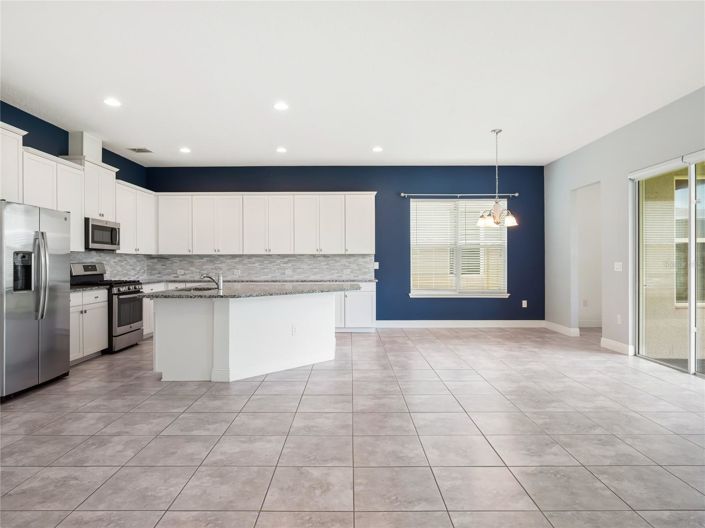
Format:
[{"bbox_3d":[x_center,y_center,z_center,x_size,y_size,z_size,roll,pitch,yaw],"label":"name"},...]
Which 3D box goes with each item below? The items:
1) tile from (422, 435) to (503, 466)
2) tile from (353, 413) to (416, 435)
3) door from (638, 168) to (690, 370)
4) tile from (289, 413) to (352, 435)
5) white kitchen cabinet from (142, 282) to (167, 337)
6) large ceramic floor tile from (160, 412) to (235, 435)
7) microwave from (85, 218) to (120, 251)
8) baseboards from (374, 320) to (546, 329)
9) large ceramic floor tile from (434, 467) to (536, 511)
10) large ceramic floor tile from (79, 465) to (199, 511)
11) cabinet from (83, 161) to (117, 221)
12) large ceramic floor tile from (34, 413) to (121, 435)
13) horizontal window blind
[{"bbox_3d":[0.700,1.225,2.672,0.458,0.010,0.445,0,0,0],"label":"tile"},{"bbox_3d":[0.238,1.222,3.110,0.457,0.015,0.448,0,0,0],"label":"tile"},{"bbox_3d":[3.740,0.030,4.890,0.060,2.360,0.880,0,0,-1],"label":"door"},{"bbox_3d":[-0.225,1.225,3.117,0.458,0.010,0.445,0,0,0],"label":"tile"},{"bbox_3d":[-3.550,0.772,6.660,0.600,0.885,0.900,0,0,-1],"label":"white kitchen cabinet"},{"bbox_3d":[-1.133,1.216,3.083,0.455,0.012,0.443,0,0,0],"label":"large ceramic floor tile"},{"bbox_3d":[-3.700,-0.395,5.790,0.400,0.415,0.740,0,0,0],"label":"microwave"},{"bbox_3d":[2.013,1.121,7.546,3.135,0.135,0.016,0,0,0],"label":"baseboards"},{"bbox_3d":[0.700,1.222,2.222,0.457,0.015,0.448,0,0,0],"label":"large ceramic floor tile"},{"bbox_3d":[-1.145,1.217,2.216,0.460,0.010,0.436,0,0,0],"label":"large ceramic floor tile"},{"bbox_3d":[-3.730,-1.010,5.820,0.330,0.780,0.750,0,0,0],"label":"cabinet"},{"bbox_3d":[-2.047,1.218,3.085,0.455,0.012,0.443,0,0,0],"label":"large ceramic floor tile"},{"bbox_3d":[2.010,-0.285,7.680,1.880,1.860,0.110,0,0,0],"label":"horizontal window blind"}]

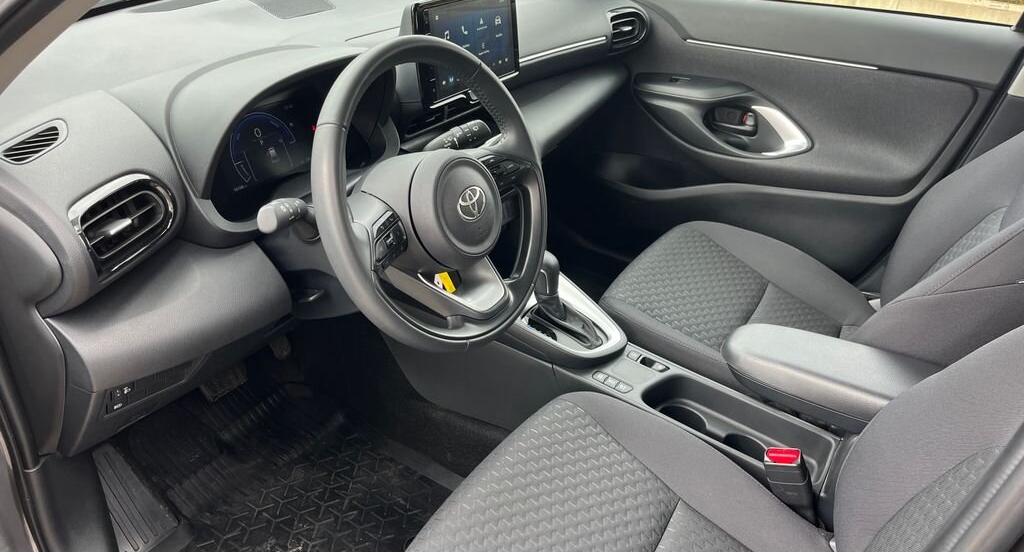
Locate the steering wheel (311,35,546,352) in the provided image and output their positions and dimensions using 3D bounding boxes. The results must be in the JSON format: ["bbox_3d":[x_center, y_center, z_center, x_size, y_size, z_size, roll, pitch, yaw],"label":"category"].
[{"bbox_3d":[-0.085,-0.094,0.911,0.105,0.370,0.370,-3,21,41],"label":"steering wheel"}]

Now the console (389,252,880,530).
[{"bbox_3d":[0.191,0.167,1.339,0.920,0.335,0.190,21,35,30],"label":"console"}]

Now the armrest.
[{"bbox_3d":[0.464,0.146,1.108,0.330,0.085,0.140,21,35,30],"label":"armrest"}]

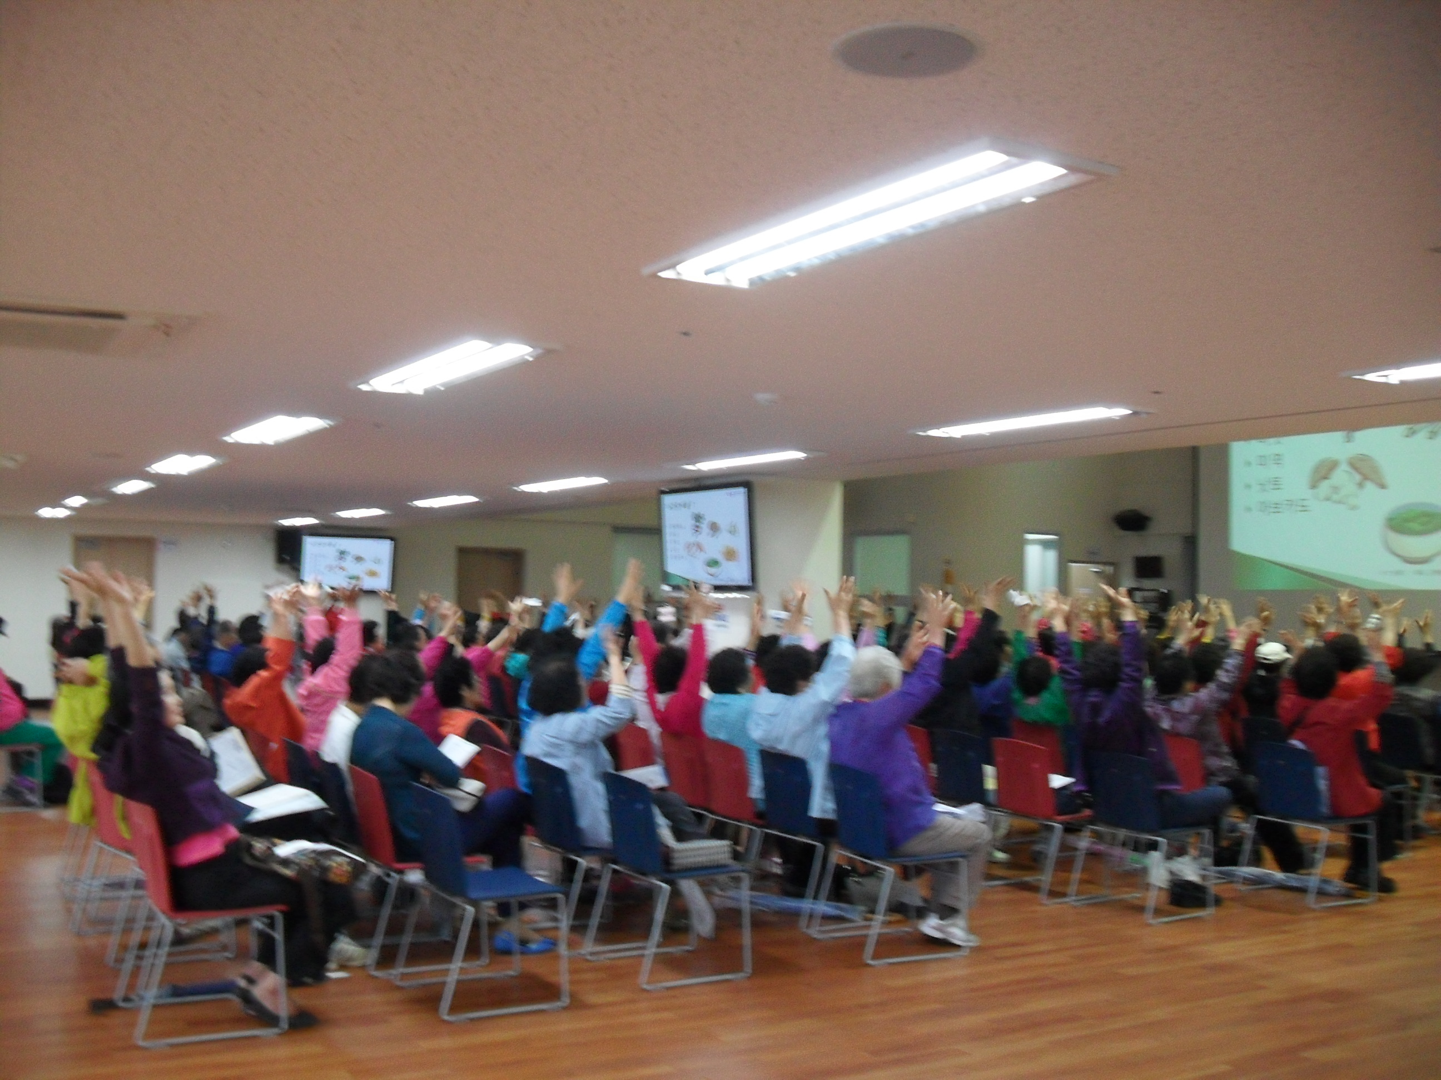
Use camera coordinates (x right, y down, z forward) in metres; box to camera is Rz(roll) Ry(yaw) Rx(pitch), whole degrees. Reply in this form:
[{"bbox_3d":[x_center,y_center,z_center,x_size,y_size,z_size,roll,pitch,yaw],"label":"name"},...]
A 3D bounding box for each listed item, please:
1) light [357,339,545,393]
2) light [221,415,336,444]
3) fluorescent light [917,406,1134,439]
[{"bbox_3d":[-0.994,-0.621,5.211,0.308,0.070,1.285,3,-3,-30],"label":"light"},{"bbox_3d":[-2.323,-0.575,7.623,0.290,0.080,1.220,3,-3,-32],"label":"light"},{"bbox_3d":[1.371,-0.537,6.632,0.290,0.080,1.220,3,-3,-32],"label":"fluorescent light"}]

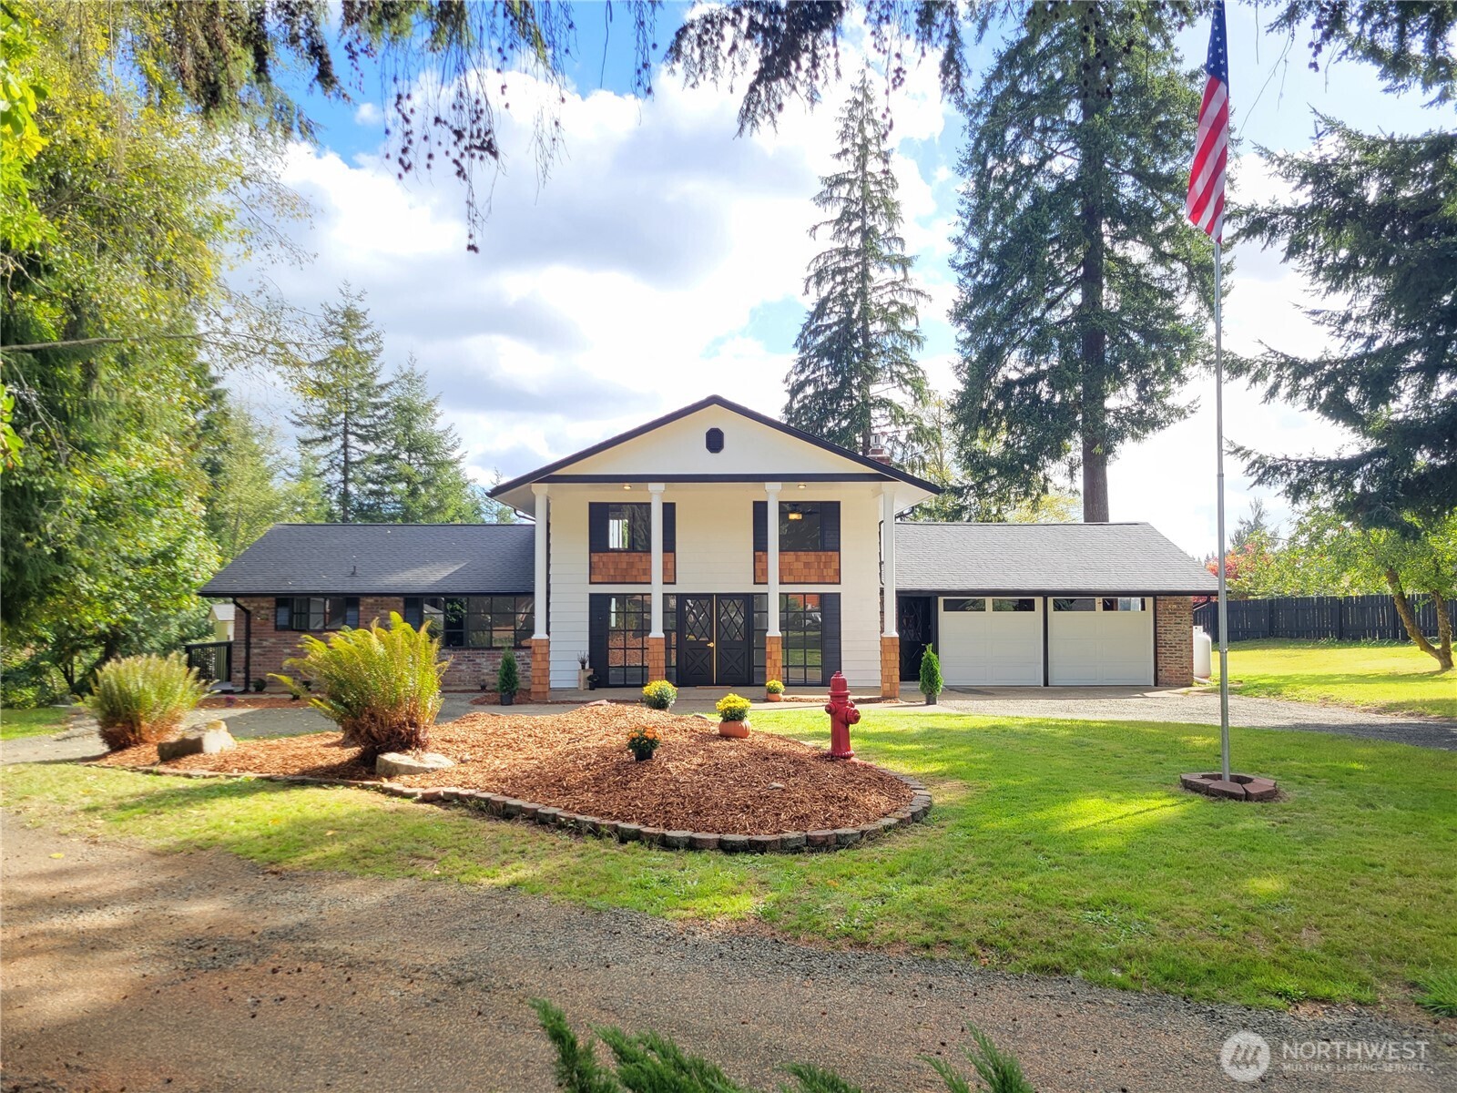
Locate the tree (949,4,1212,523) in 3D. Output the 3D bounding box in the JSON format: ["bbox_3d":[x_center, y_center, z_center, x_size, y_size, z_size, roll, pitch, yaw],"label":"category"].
[{"bbox_3d":[13.847,-11.189,42.744,10.046,31.241,10.046,0,-3,0],"label":"tree"}]

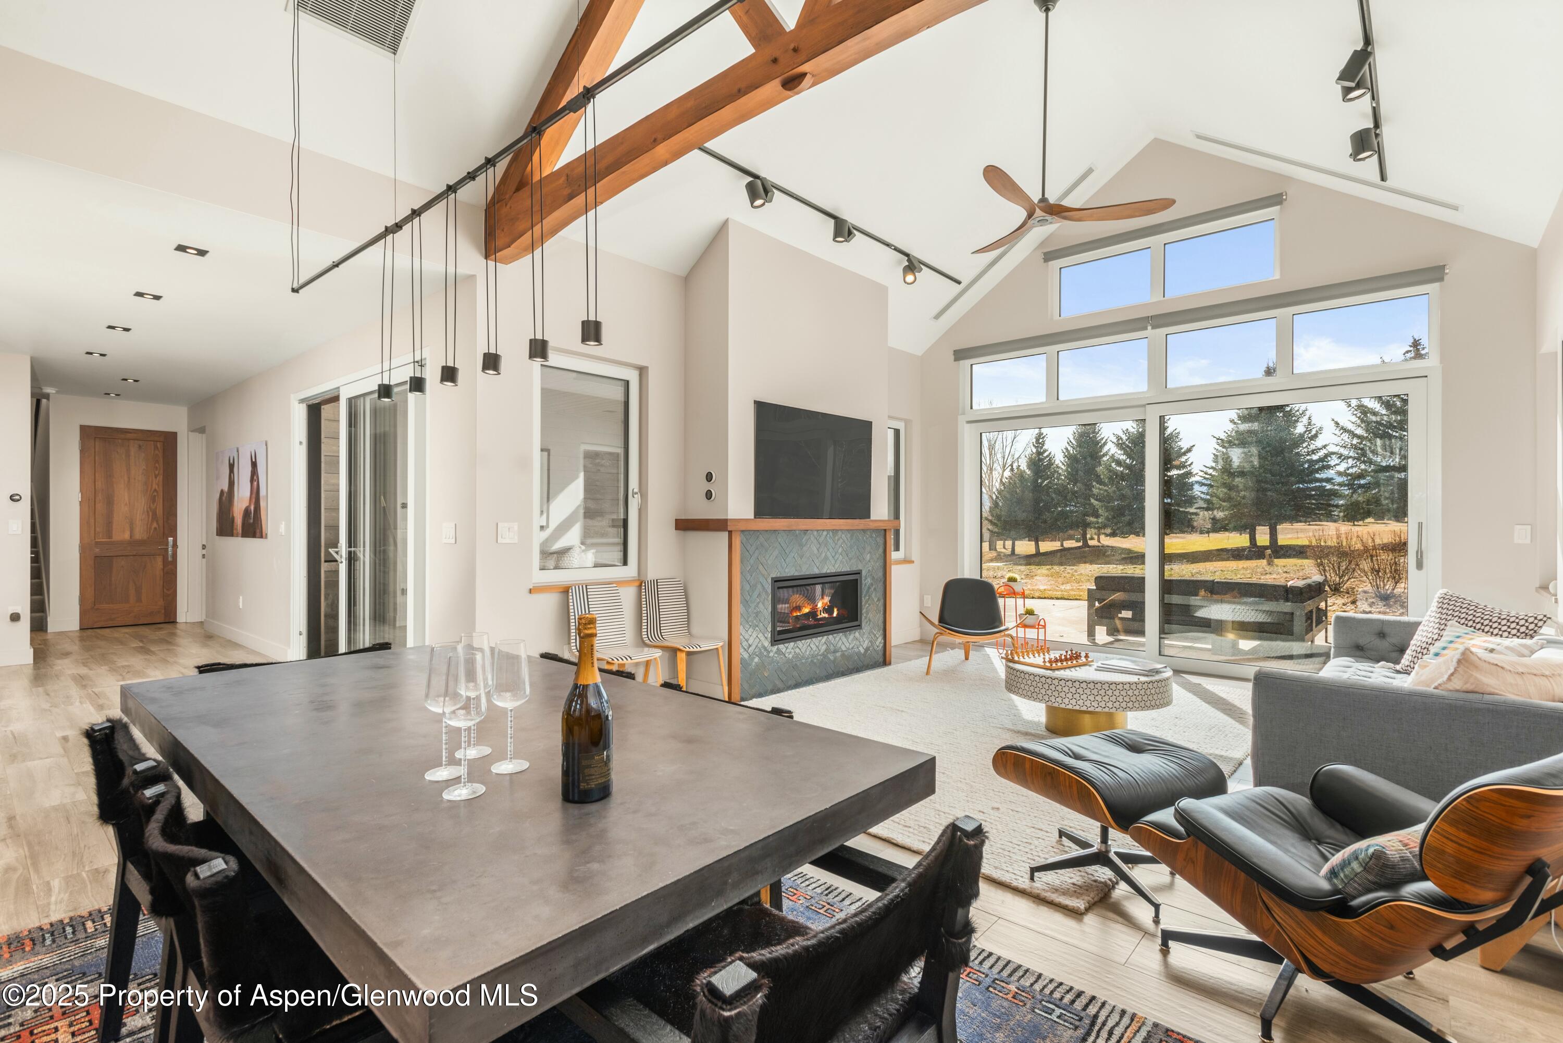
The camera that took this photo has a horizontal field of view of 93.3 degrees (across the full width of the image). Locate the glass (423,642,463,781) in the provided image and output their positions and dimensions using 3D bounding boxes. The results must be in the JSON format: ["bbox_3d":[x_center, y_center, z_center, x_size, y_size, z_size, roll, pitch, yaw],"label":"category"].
[{"bbox_3d":[-0.661,0.367,1.447,0.073,0.255,0.073,0,0,42],"label":"glass"}]

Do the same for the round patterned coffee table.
[{"bbox_3d":[1.844,1.071,4.469,0.930,0.400,0.930,0,0,0],"label":"round patterned coffee table"}]

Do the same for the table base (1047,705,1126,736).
[{"bbox_3d":[1.844,1.153,4.468,0.456,0.235,0.456,0,0,42],"label":"table base"}]

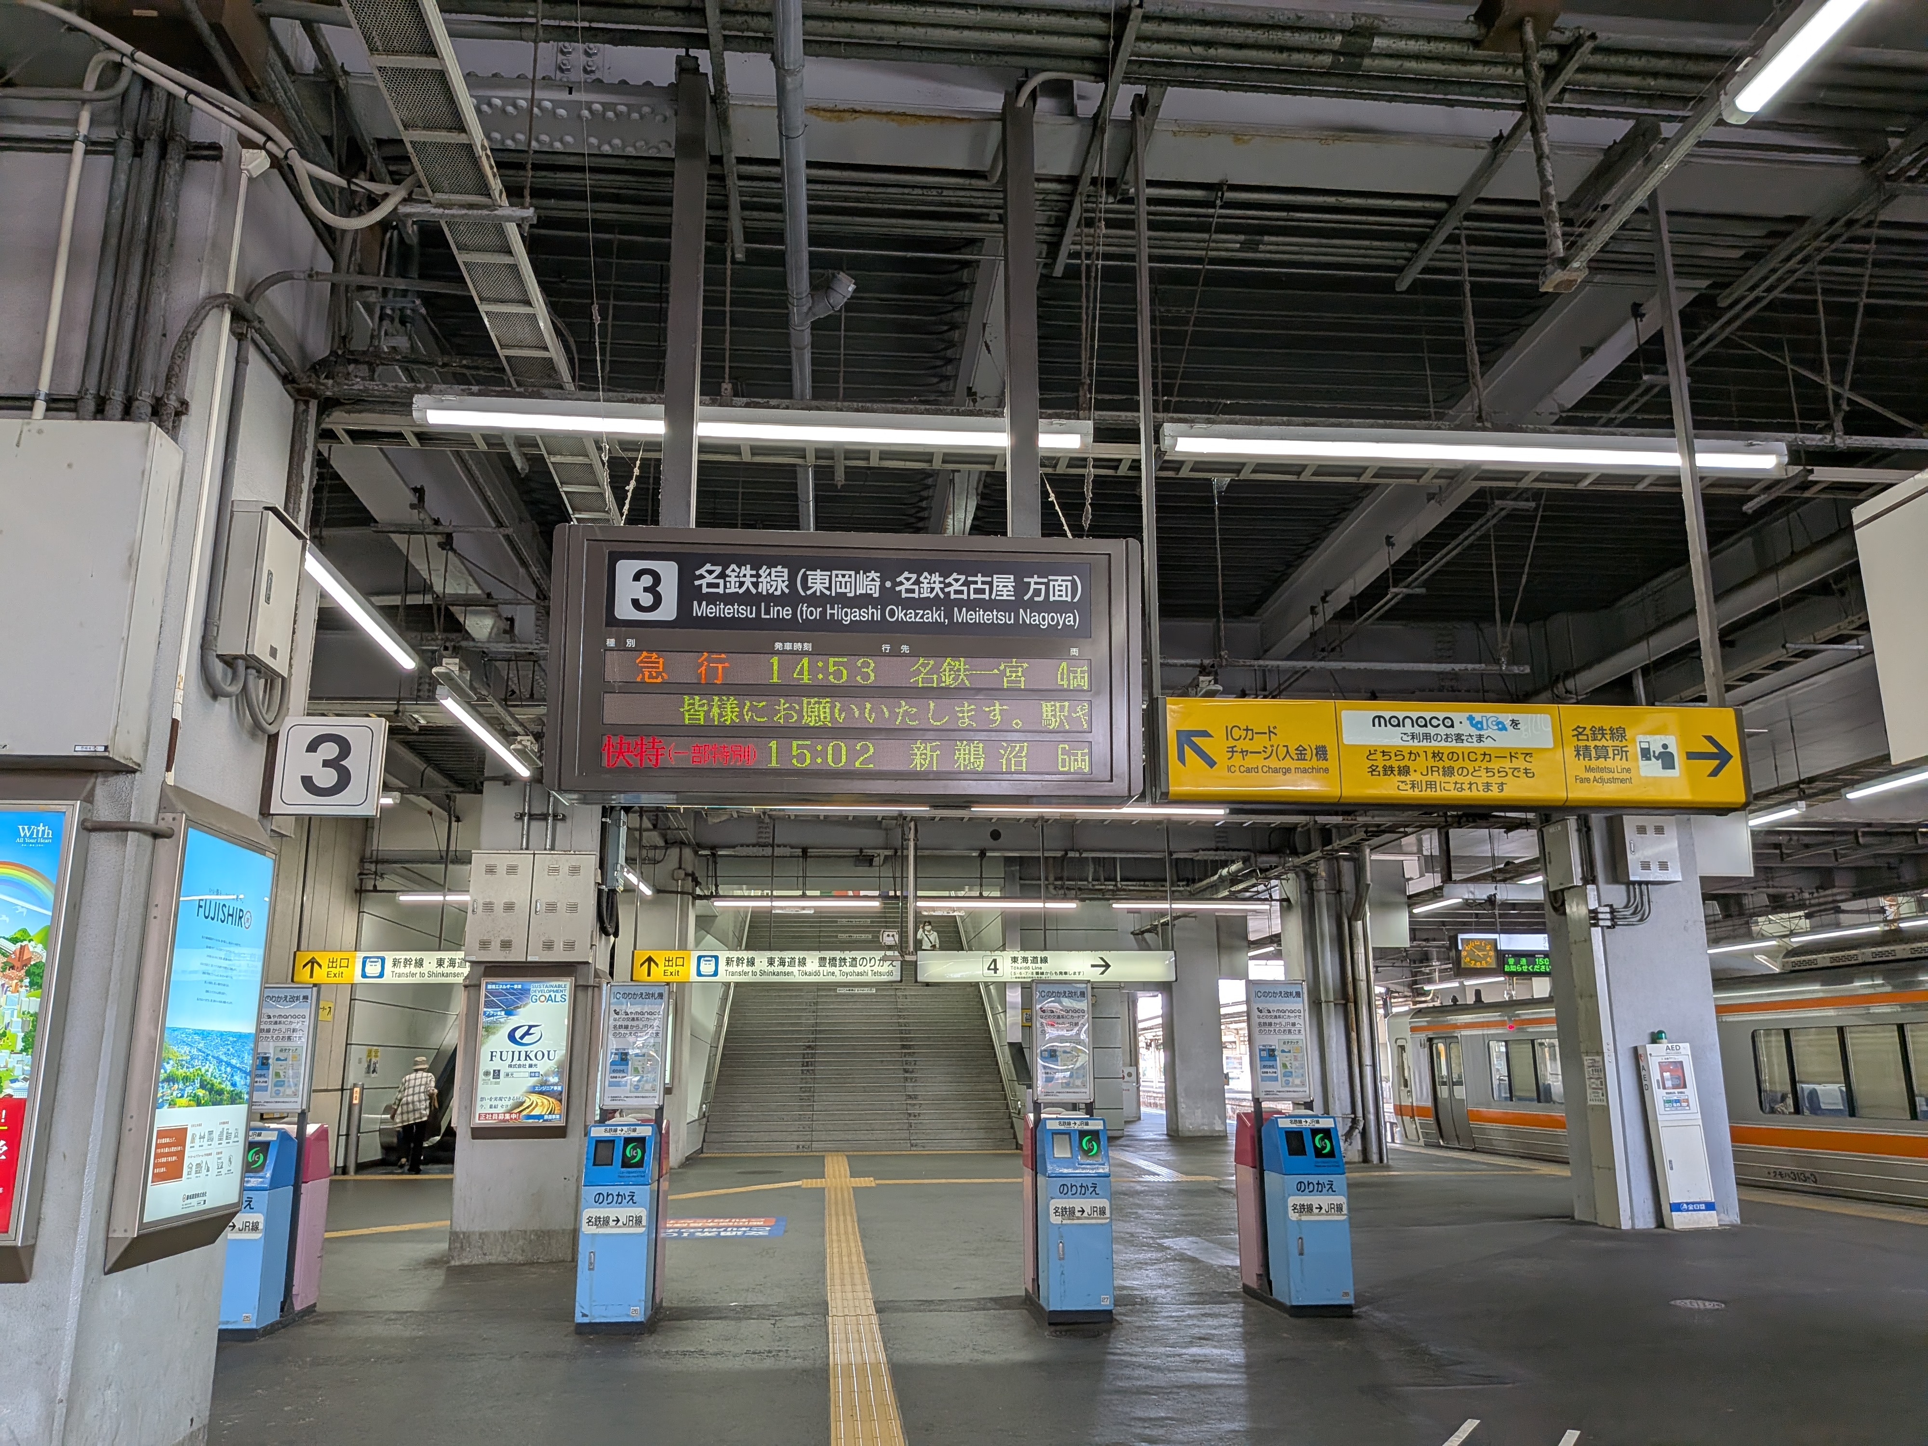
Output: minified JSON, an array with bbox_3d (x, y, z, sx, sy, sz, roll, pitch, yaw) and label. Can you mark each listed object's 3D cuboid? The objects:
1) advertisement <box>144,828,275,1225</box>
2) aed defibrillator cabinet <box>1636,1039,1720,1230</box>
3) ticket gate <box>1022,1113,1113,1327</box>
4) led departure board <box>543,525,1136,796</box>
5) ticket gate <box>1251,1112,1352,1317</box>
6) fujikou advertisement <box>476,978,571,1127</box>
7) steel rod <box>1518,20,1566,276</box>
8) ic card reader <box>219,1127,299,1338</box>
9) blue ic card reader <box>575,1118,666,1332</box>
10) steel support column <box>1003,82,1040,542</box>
[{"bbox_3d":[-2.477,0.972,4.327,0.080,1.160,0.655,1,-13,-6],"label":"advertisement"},{"bbox_3d":[6.160,3.546,11.555,0.395,1.510,0.230,1,-13,-6],"label":"aed defibrillator cabinet"},{"bbox_3d":[0.645,3.151,8.642,0.375,1.190,1.040,1,-14,-6],"label":"ticket gate"},{"bbox_3d":[-0.373,-0.164,4.456,1.870,0.870,0.280,1,-13,-6],"label":"led departure board"},{"bbox_3d":[2.188,3.117,8.558,0.390,1.190,0.400,1,-13,-6],"label":"ticket gate"},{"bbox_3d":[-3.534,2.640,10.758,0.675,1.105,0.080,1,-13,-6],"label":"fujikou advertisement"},{"bbox_3d":[1.799,-1.801,4.159,0.037,0.908,0.037,1,-14,-6],"label":"steel rod"},{"bbox_3d":[-4.281,3.004,7.940,0.390,1.190,0.400,1,-13,-6],"label":"ic card reader"},{"bbox_3d":[-2.163,3.147,8.513,0.375,1.190,1.040,1,-14,-6],"label":"blue ic card reader"},{"bbox_3d":[0.205,-1.466,4.813,0.100,1.820,0.100,1,-13,-6],"label":"steel support column"}]

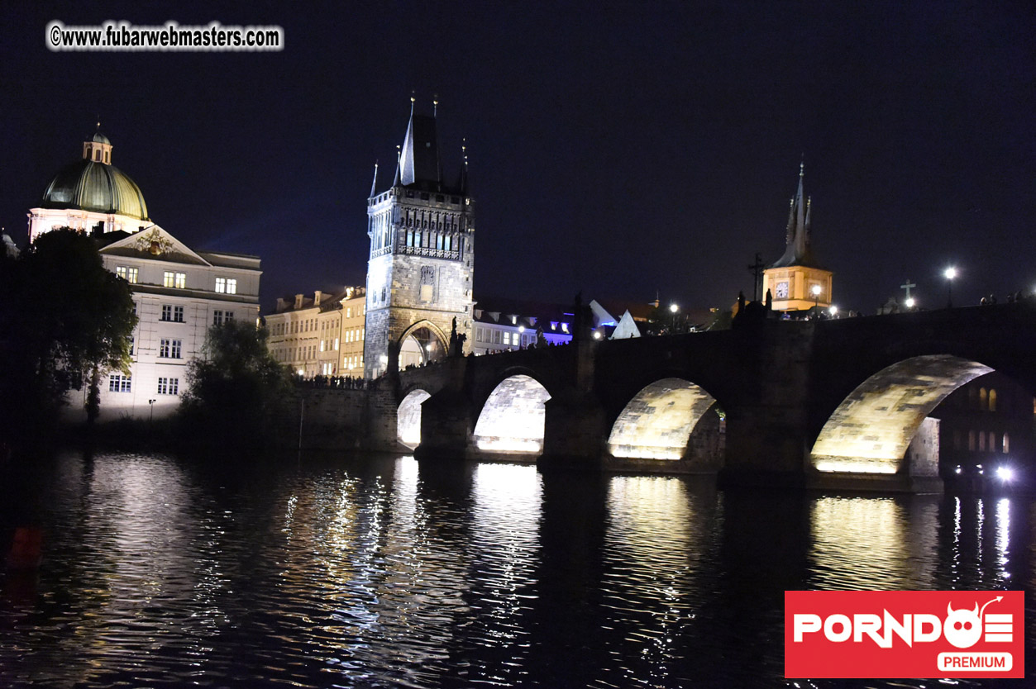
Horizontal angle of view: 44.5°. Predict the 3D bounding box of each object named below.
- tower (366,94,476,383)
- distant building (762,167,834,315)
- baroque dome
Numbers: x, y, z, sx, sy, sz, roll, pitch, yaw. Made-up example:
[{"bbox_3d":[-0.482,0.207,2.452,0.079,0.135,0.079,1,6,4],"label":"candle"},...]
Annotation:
[{"bbox_3d":[-15.105,-16.947,200.284,13.832,46.713,10.118,5,-5,-27],"label":"tower"},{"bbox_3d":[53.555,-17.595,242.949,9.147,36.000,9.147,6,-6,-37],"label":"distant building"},{"bbox_3d":[-69.384,-28.261,209.138,16.841,14.369,16.841,4,-5,-19],"label":"baroque dome"}]

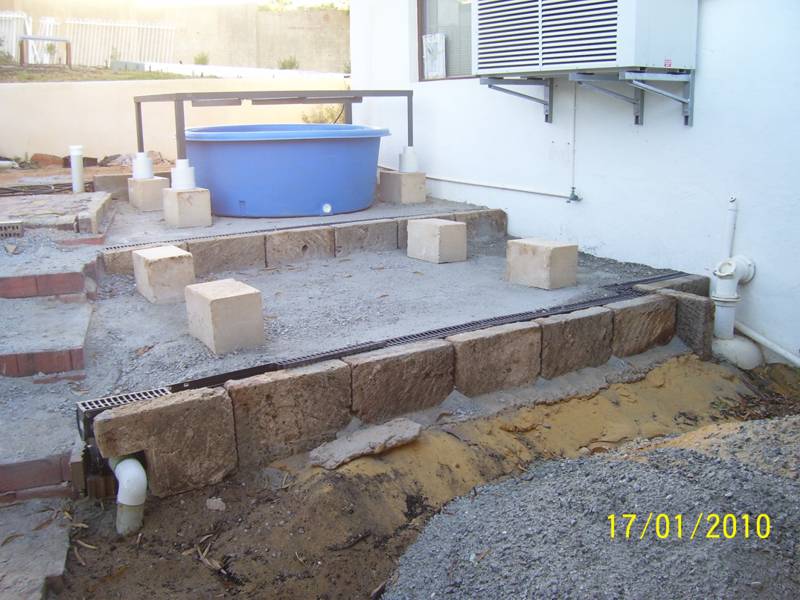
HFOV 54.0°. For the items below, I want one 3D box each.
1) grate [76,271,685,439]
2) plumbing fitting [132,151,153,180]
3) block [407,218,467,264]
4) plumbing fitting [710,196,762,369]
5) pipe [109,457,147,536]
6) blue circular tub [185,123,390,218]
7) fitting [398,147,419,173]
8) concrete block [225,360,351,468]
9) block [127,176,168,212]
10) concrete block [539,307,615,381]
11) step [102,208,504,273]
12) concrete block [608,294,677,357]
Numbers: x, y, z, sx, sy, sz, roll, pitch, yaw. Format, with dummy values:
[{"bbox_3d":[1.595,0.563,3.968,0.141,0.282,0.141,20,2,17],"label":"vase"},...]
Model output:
[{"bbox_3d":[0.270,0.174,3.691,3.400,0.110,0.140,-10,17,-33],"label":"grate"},{"bbox_3d":[-2.116,-1.107,6.470,0.163,0.220,0.163,-10,17,-31],"label":"plumbing fitting"},{"bbox_3d":[0.256,-0.407,5.385,0.232,0.246,0.358,-10,17,-33],"label":"block"},{"bbox_3d":[1.907,-0.107,4.389,0.240,0.940,0.260,-10,16,-31],"label":"plumbing fitting"},{"bbox_3d":[-0.955,0.687,2.760,0.107,0.268,0.175,-10,17,-31],"label":"pipe"},{"bbox_3d":[-0.912,-1.087,6.420,1.690,0.638,1.690,-1,14,0],"label":"blue circular tub"},{"bbox_3d":[0.069,-1.182,6.593,0.155,0.213,0.155,-1,14,0],"label":"fitting"},{"bbox_3d":[-0.448,0.451,3.153,0.500,0.340,0.120,-10,17,-31],"label":"concrete block"},{"bbox_3d":[-2.059,-0.867,6.437,0.225,0.243,0.290,-10,16,-31],"label":"block"},{"bbox_3d":[0.850,0.226,4.014,0.490,0.310,0.140,-10,16,-31],"label":"concrete block"},{"bbox_3d":[-0.479,-0.395,5.336,2.970,0.205,0.150,-10,16,-31],"label":"step"},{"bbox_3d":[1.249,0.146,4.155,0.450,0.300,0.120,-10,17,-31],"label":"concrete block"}]

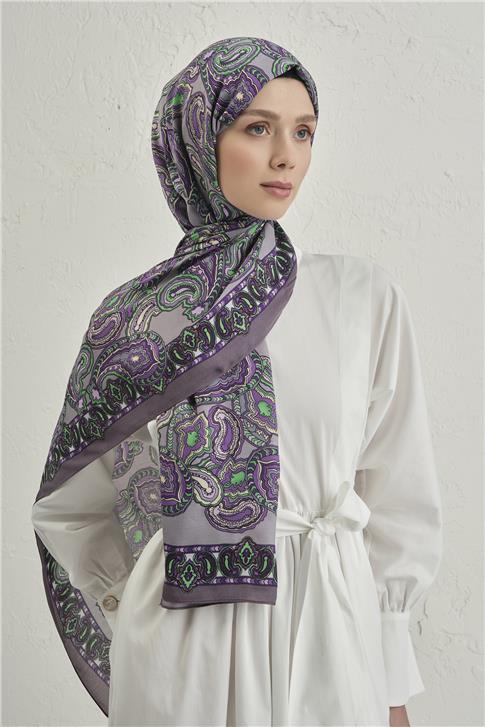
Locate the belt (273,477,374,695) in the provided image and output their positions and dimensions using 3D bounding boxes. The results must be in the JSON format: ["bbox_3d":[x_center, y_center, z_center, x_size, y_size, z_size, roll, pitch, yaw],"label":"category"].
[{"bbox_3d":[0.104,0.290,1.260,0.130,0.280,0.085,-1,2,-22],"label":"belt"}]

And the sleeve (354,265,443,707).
[{"bbox_3d":[0.216,0.167,1.340,0.125,0.600,0.165,-1,2,-22],"label":"sleeve"}]

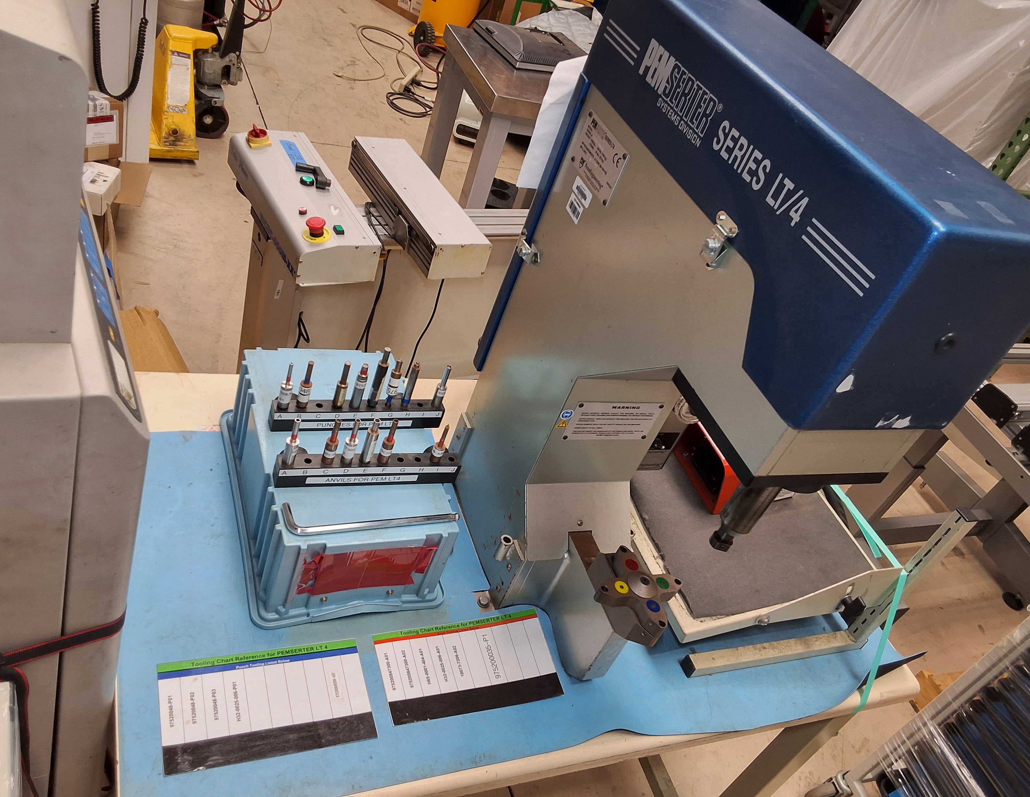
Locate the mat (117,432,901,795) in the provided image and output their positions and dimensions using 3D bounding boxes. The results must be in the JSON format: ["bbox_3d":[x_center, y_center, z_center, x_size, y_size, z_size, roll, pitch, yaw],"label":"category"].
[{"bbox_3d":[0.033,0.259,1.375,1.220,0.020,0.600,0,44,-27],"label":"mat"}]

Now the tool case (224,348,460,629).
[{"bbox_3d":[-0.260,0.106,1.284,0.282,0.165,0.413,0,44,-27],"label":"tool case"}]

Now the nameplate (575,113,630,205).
[{"bbox_3d":[0.101,-0.292,1.046,0.003,0.070,0.115,0,44,-27],"label":"nameplate"}]

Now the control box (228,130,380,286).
[{"bbox_3d":[-0.466,-0.425,1.871,0.177,0.095,0.446,-9,49,-34],"label":"control box"}]

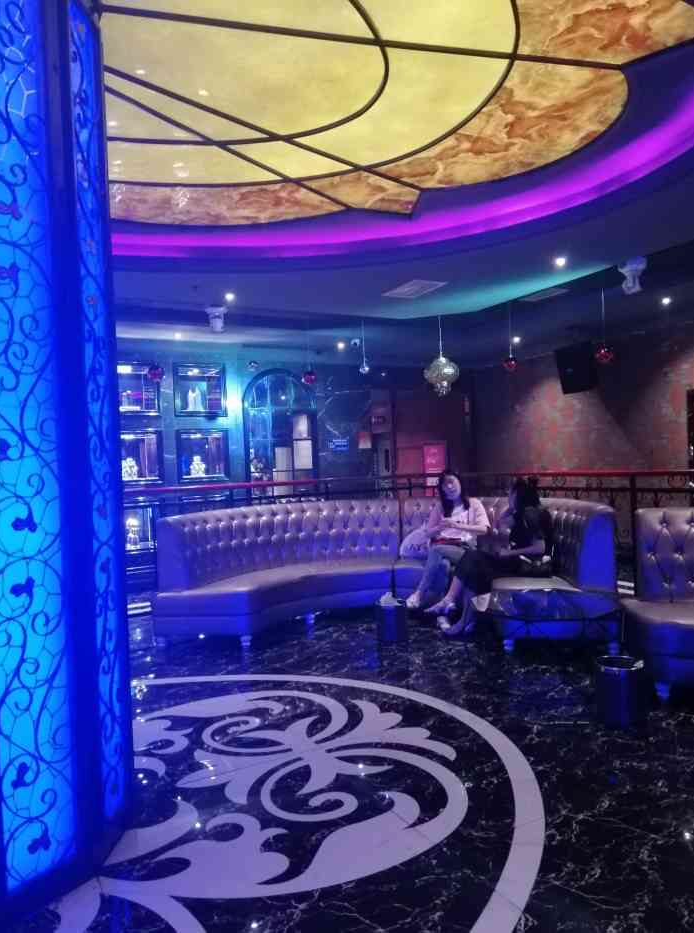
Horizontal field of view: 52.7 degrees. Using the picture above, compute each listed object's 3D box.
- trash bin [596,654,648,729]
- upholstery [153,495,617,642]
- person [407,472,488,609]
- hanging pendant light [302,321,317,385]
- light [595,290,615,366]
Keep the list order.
[{"bbox_3d":[1.450,1.211,3.765,0.220,0.305,0.220,-2,2,21],"label":"trash bin"},{"bbox_3d":[0.351,0.836,6.066,3.450,1.000,1.750,-2,2,12],"label":"upholstery"},{"bbox_3d":[0.867,0.641,5.795,0.520,1.200,0.780,-2,1,30],"label":"person"},{"bbox_3d":[-0.412,-1.246,7.664,0.160,0.696,0.160,-2,2,-3],"label":"hanging pendant light"},{"bbox_3d":[2.447,-1.333,6.665,0.180,0.714,0.180,-2,2,20],"label":"light"}]

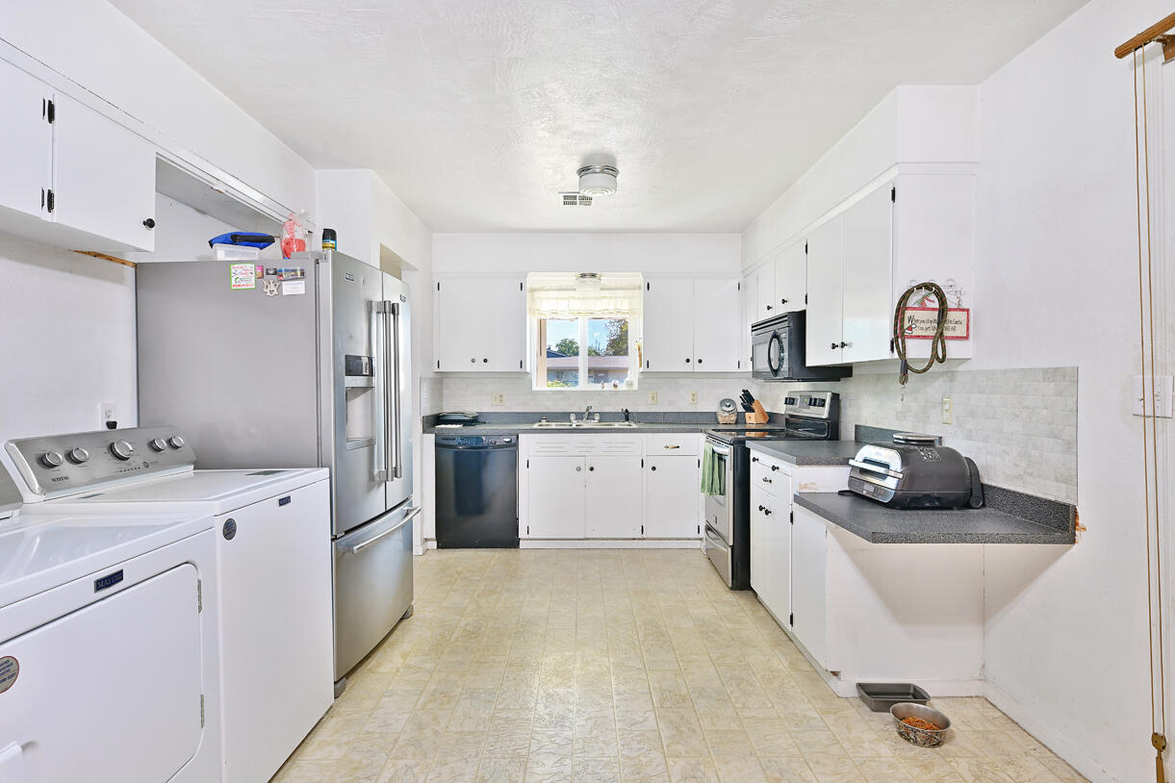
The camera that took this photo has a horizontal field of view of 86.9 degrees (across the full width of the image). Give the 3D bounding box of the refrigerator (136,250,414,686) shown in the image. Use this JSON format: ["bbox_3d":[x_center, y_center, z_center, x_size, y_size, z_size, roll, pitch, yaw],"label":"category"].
[{"bbox_3d":[-1.360,0.313,2.900,0.870,1.750,0.850,0,0,4],"label":"refrigerator"}]

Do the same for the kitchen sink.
[{"bbox_3d":[-0.017,0.360,4.894,0.825,0.190,0.520,0,1,0],"label":"kitchen sink"}]

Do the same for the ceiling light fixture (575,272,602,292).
[{"bbox_3d":[0.009,-0.871,5.030,0.215,0.140,0.215,0,1,0],"label":"ceiling light fixture"}]

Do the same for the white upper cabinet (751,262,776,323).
[{"bbox_3d":[1.382,-0.701,4.279,0.320,0.425,0.510,0,1,0],"label":"white upper cabinet"}]

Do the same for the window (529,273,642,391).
[{"bbox_3d":[-0.024,-0.507,5.165,0.920,0.980,0.120,0,1,0],"label":"window"}]

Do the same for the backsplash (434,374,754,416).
[{"bbox_3d":[0.110,0.032,5.170,2.700,0.310,0.020,0,0,0],"label":"backsplash"}]

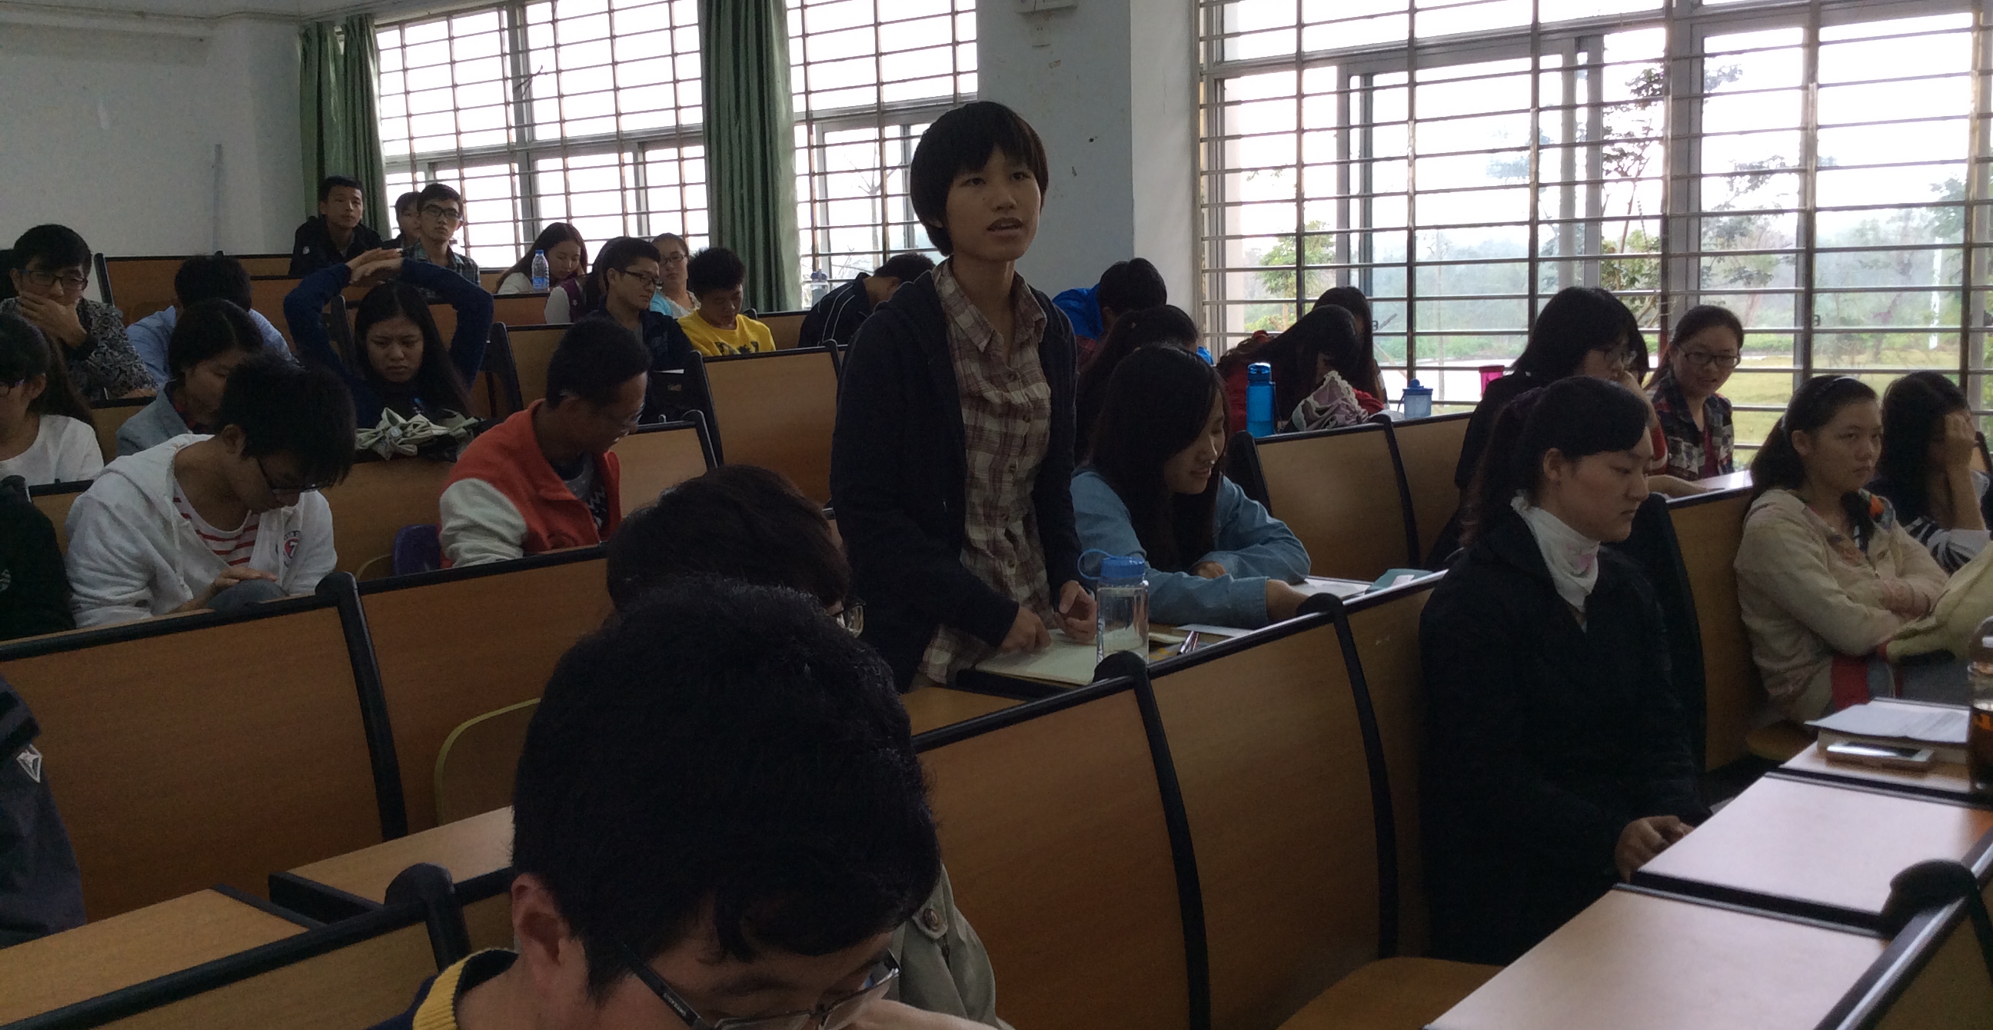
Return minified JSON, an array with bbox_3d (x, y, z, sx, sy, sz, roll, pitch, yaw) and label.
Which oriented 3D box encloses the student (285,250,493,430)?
[{"bbox_3d":[-1.296,-0.015,4.476,0.520,1.213,0.750,-7,9,-39],"label":"student"}]

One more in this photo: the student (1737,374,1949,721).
[{"bbox_3d":[1.822,0.307,3.756,0.720,1.164,0.470,5,10,43],"label":"student"}]

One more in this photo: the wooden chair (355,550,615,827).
[{"bbox_3d":[-0.570,0.528,2.753,0.420,0.913,0.520,4,9,39],"label":"wooden chair"}]

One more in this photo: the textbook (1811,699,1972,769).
[{"bbox_3d":[1.212,0.285,2.492,0.190,0.030,0.240,4,9,39],"label":"textbook"}]

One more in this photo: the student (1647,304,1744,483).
[{"bbox_3d":[2.191,-0.042,5.664,0.460,1.168,0.680,-6,8,-31],"label":"student"}]

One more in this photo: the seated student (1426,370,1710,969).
[{"bbox_3d":[0.987,0.422,2.752,0.720,1.232,0.460,4,9,39],"label":"seated student"}]

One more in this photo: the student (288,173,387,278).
[{"bbox_3d":[-2.830,-0.886,8.496,0.750,1.246,0.480,4,9,39],"label":"student"}]

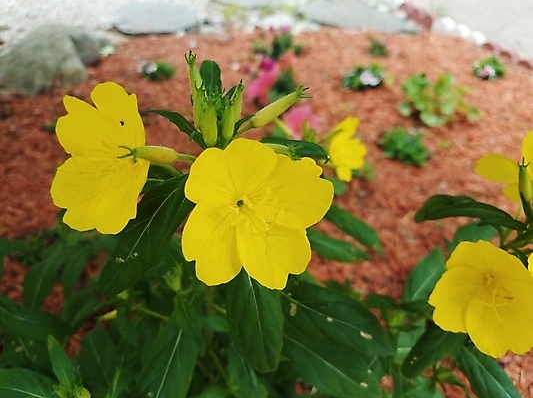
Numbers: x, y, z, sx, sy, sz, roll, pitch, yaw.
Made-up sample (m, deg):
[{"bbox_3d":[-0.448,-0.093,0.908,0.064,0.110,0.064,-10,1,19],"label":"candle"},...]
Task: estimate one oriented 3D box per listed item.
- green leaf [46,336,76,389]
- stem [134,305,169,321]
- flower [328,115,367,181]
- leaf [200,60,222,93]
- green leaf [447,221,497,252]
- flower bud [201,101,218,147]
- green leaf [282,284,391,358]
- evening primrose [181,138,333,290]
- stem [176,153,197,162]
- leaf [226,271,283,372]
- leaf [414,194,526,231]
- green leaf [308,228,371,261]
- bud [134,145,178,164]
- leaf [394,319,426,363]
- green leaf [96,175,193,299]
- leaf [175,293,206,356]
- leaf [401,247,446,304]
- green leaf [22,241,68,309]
[{"bbox_3d":[-0.128,0.102,0.250,0.013,0.036,0.007,-24,15,-1],"label":"green leaf"},{"bbox_3d":[-0.072,0.071,0.250,0.023,0.003,0.003,22,58,0],"label":"stem"},{"bbox_3d":[0.066,-0.042,0.330,0.024,0.046,0.038,0,32,38],"label":"flower"},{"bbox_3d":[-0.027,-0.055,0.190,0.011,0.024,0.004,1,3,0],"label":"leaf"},{"bbox_3d":[0.129,0.025,0.250,0.029,0.024,0.010,12,9,2],"label":"green leaf"},{"bbox_3d":[-0.026,-0.034,0.180,0.008,0.022,0.008,0,22,0],"label":"flower bud"},{"bbox_3d":[0.035,0.061,0.203,0.064,0.009,0.028,29,66,6],"label":"green leaf"},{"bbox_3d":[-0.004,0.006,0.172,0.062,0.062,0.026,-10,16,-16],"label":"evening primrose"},{"bbox_3d":[-0.035,-0.018,0.180,0.010,0.003,0.003,8,73,-6],"label":"stem"},{"bbox_3d":[-0.005,0.056,0.190,0.025,0.009,0.053,-17,81,-4],"label":"leaf"},{"bbox_3d":[0.104,0.006,0.205,0.058,0.013,0.020,3,29,-9],"label":"leaf"},{"bbox_3d":[0.046,0.029,0.270,0.052,0.009,0.018,28,65,6],"label":"green leaf"},{"bbox_3d":[-0.050,-0.020,0.180,0.021,0.007,0.007,6,73,-9],"label":"bud"},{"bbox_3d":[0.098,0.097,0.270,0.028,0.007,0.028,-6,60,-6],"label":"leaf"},{"bbox_3d":[-0.059,0.018,0.197,0.027,0.011,0.075,34,85,9],"label":"green leaf"},{"bbox_3d":[-0.048,0.079,0.250,0.014,0.040,0.008,-21,0,-1],"label":"leaf"},{"bbox_3d":[0.108,0.053,0.275,0.025,0.008,0.046,32,90,27],"label":"leaf"},{"bbox_3d":[-0.171,0.059,0.310,0.023,0.058,0.009,33,6,33],"label":"green leaf"}]

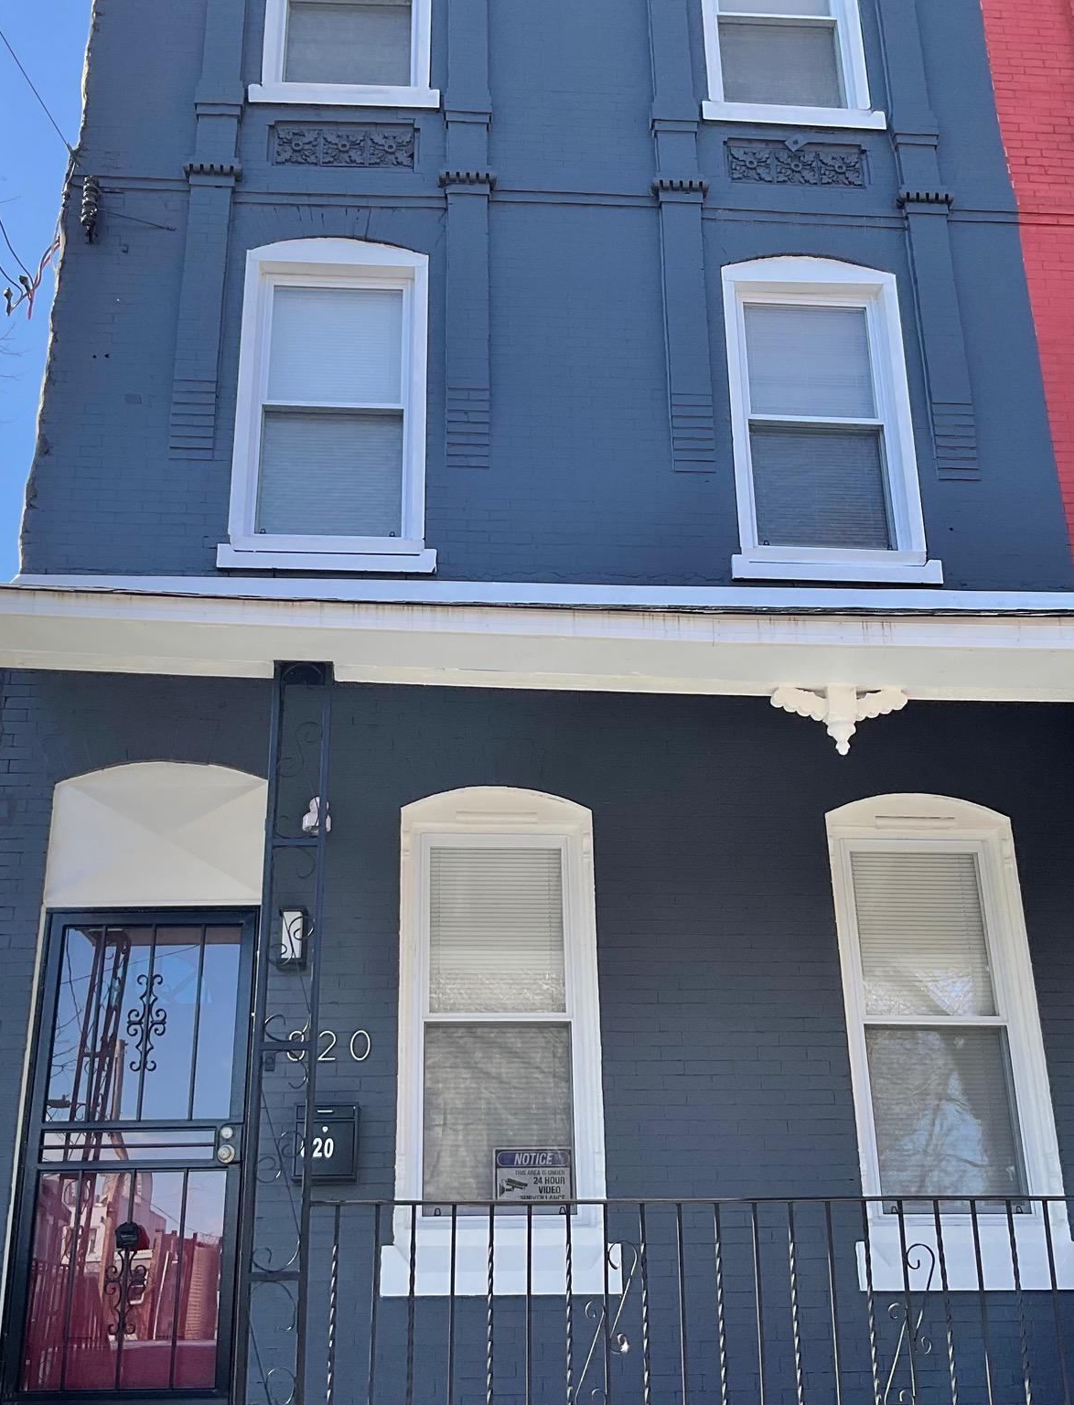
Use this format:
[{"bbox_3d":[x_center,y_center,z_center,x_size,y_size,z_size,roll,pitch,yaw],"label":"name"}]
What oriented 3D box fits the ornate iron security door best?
[{"bbox_3d":[-1.718,1.891,6.744,0.950,2.040,0.080,1,-22,-4],"label":"ornate iron security door"}]

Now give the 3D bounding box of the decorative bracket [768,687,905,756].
[{"bbox_3d":[1.085,0.064,5.582,0.497,0.270,0.100,1,-22,-4],"label":"decorative bracket"}]

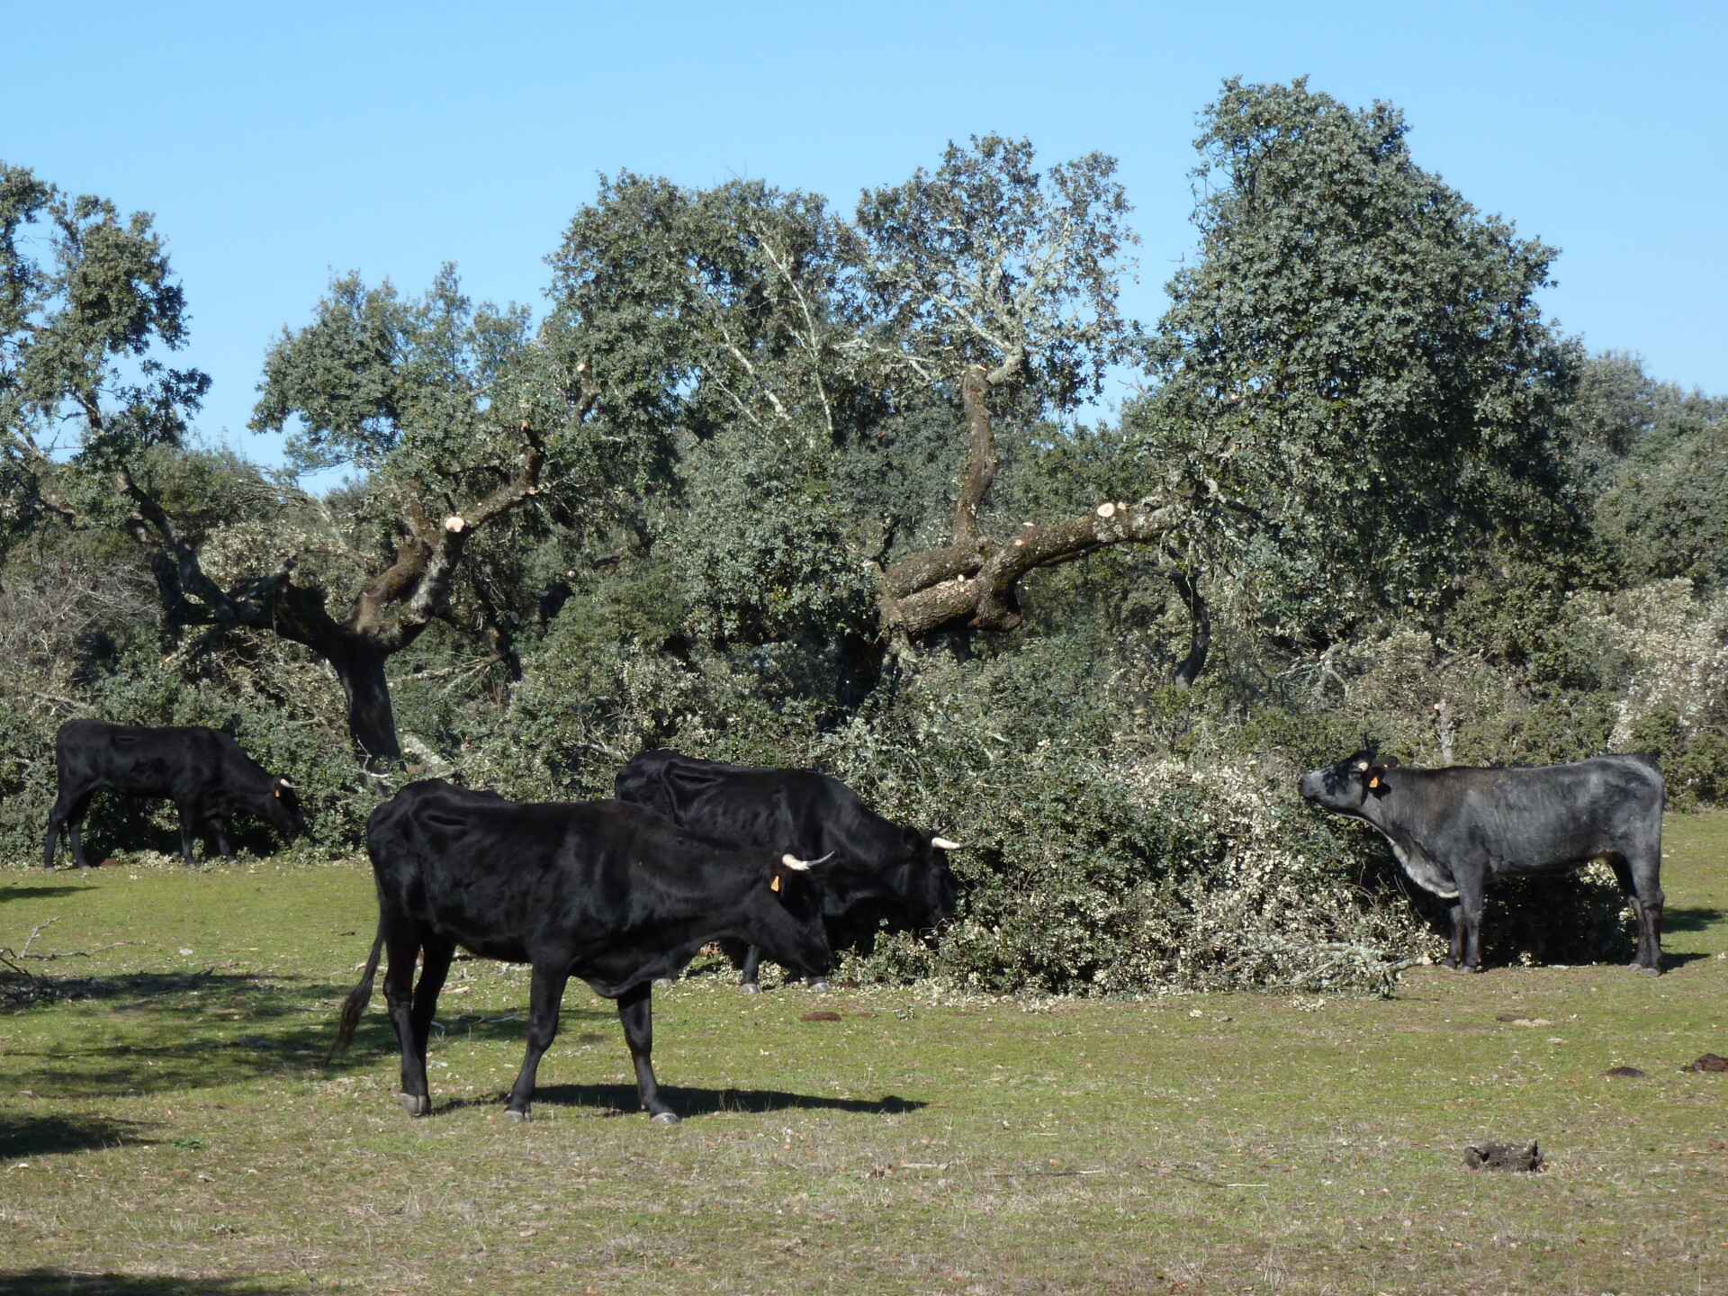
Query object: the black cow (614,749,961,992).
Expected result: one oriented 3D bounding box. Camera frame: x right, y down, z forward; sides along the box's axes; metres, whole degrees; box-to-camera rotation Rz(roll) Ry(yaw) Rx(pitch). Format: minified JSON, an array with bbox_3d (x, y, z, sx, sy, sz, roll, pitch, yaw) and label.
[{"bbox_3d":[-0.416,1.220,28.600,2.014,1.331,0.580,0,0,25],"label":"black cow"}]

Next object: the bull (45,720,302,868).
[{"bbox_3d":[-6.065,1.287,45.600,2.246,1.304,0.520,0,0,-6],"label":"bull"}]

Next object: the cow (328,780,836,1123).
[{"bbox_3d":[-1.090,1.171,20.100,2.182,1.312,0.600,0,0,33],"label":"cow"}]

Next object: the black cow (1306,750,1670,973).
[{"bbox_3d":[3.648,1.263,30.600,2.148,1.309,0.550,0,0,-10],"label":"black cow"}]

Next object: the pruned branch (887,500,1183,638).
[{"bbox_3d":[1.245,-0.588,38.000,2.179,1.007,0.800,0,0,0],"label":"pruned branch"}]

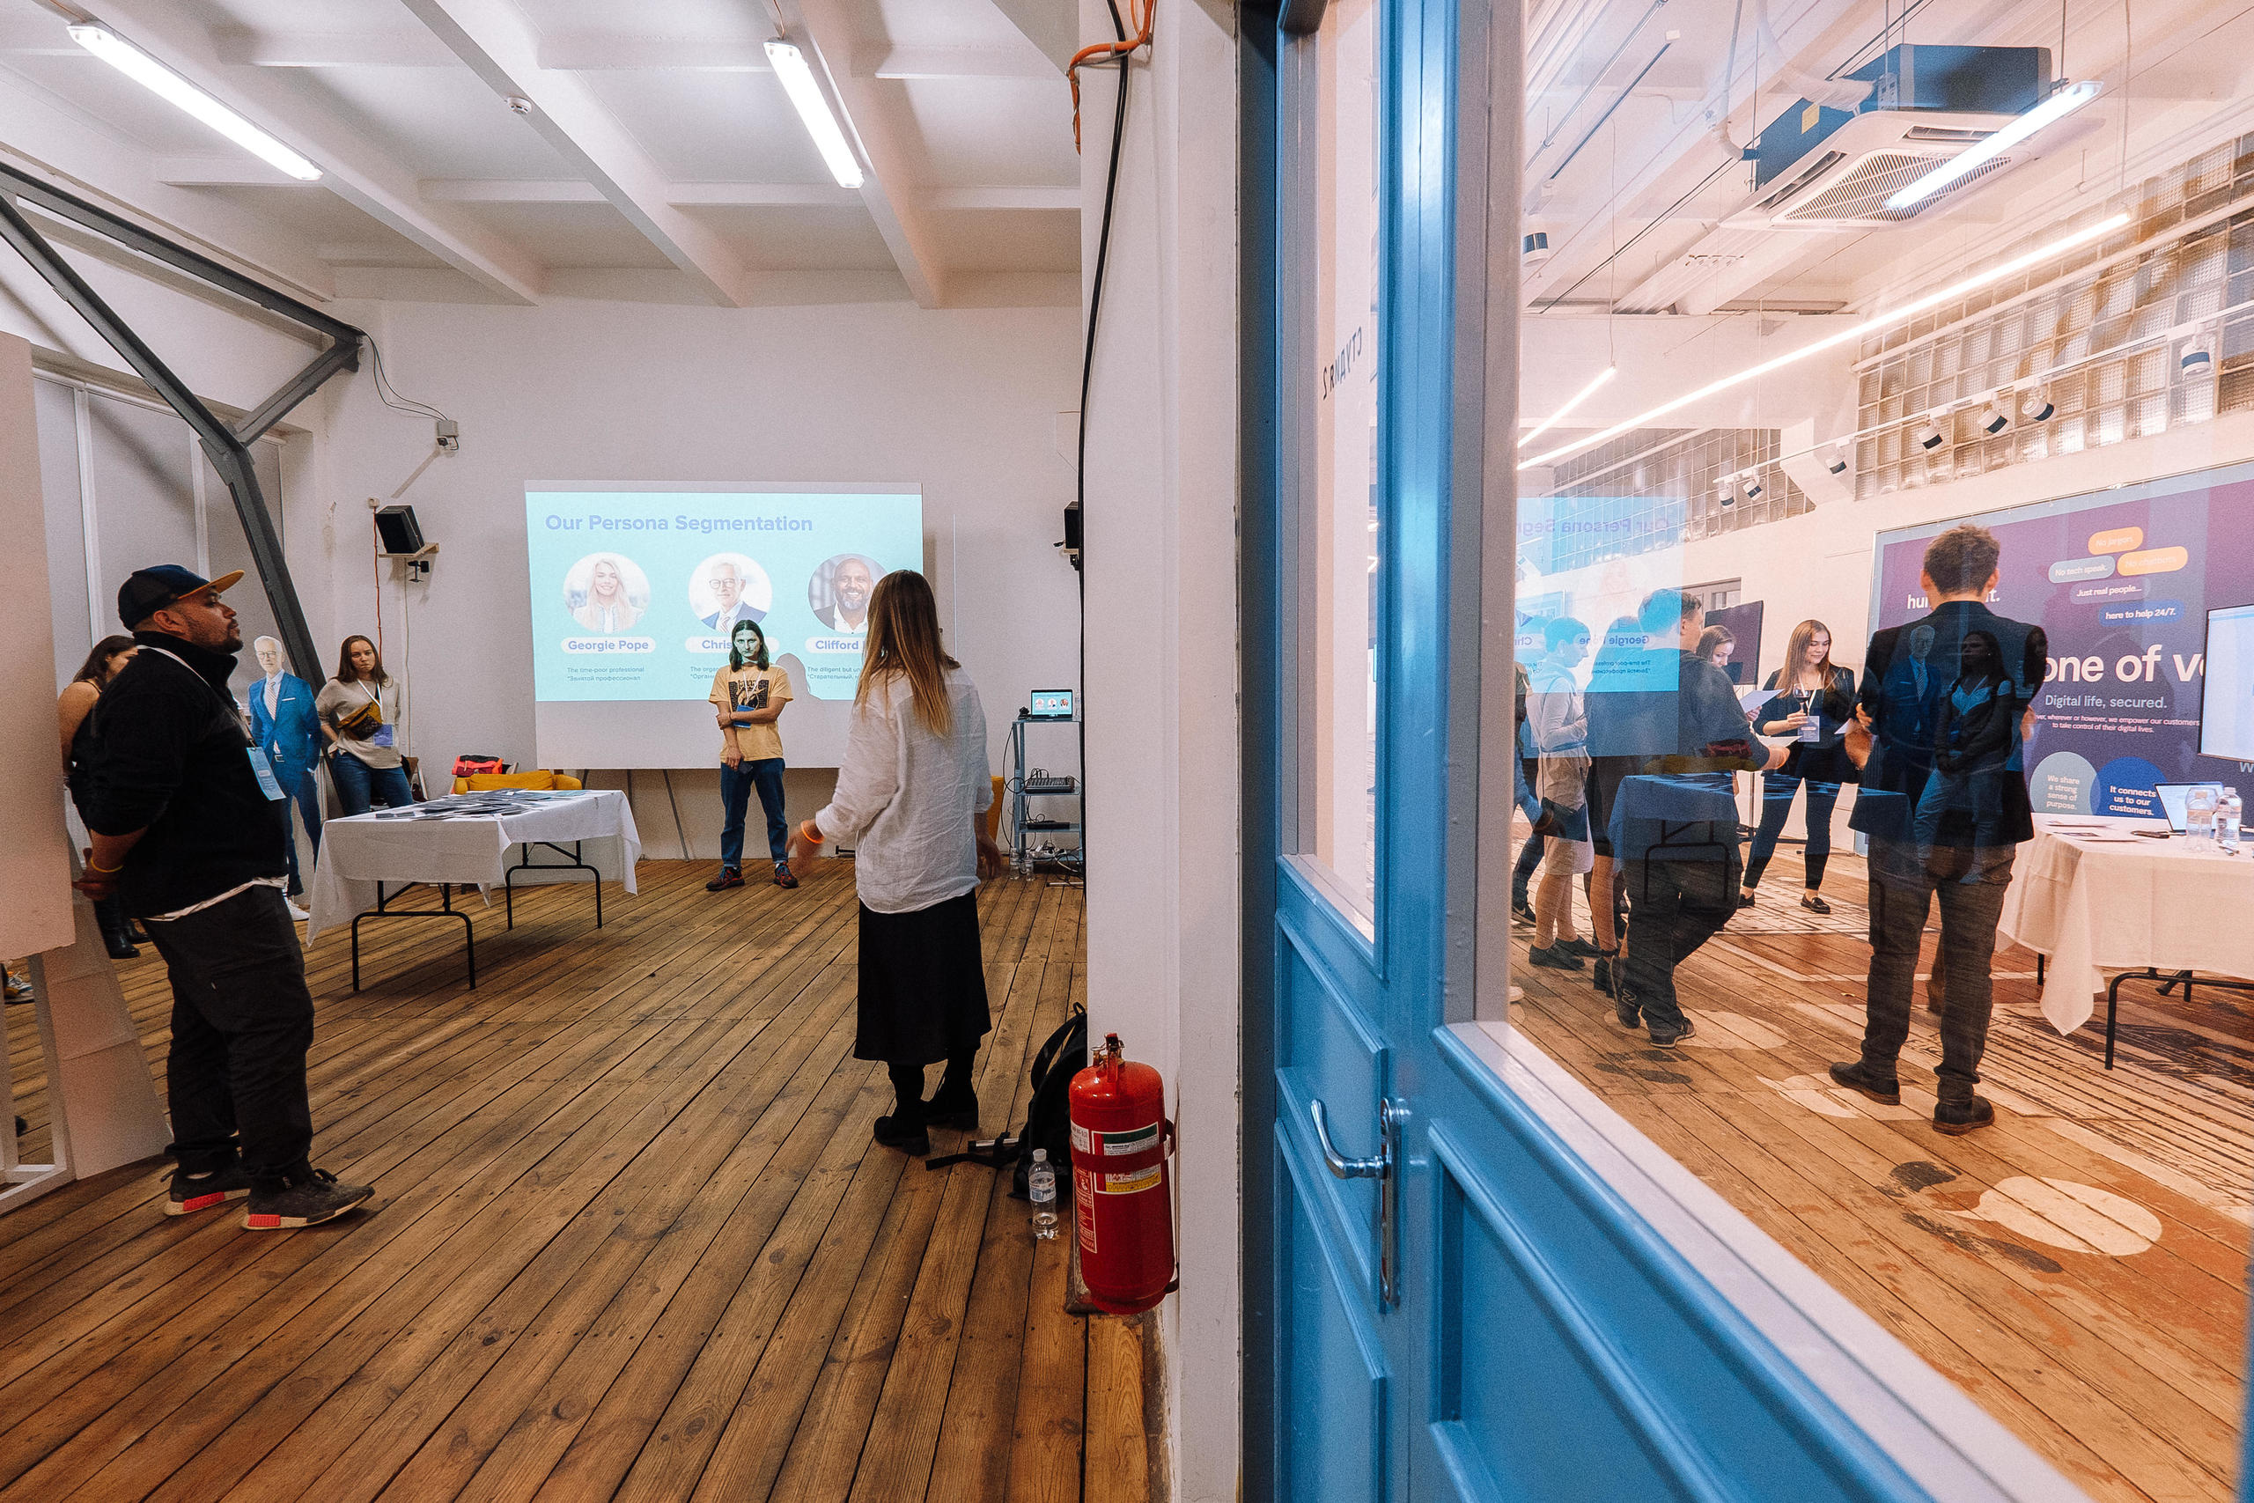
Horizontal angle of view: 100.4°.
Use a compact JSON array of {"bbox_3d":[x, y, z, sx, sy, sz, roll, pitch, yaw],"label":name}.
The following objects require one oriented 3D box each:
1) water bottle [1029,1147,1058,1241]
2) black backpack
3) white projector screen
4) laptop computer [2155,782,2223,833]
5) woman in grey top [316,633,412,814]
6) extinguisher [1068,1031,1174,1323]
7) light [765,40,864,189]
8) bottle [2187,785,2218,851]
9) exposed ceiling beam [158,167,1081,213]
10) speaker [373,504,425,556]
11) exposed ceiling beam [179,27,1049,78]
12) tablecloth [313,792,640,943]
[{"bbox_3d":[-0.214,1.123,2.392,0.066,0.224,0.066,-3,4,-1],"label":"water bottle"},{"bbox_3d":[-0.196,0.924,2.557,0.260,0.460,0.300,1,4,14],"label":"black backpack"},{"bbox_3d":[-2.986,-0.928,7.018,2.922,2.126,0.050,0,4,-1],"label":"white projector screen"},{"bbox_3d":[4.201,0.221,3.554,0.310,0.190,0.270,-1,4,-5],"label":"laptop computer"},{"bbox_3d":[-4.574,0.129,5.640,0.330,1.670,0.480,3,5,40],"label":"woman in grey top"},{"bbox_3d":[-0.013,0.702,1.558,0.150,0.440,0.150,-4,4,0],"label":"extinguisher"},{"bbox_3d":[-1.513,-3.117,4.665,0.130,0.085,1.180,0,4,-1],"label":"light"},{"bbox_3d":[3.708,0.230,3.229,0.066,0.220,0.066,0,4,0],"label":"bottle"},{"bbox_3d":[-3.011,-3.474,5.893,5.632,0.140,0.090,0,4,-1],"label":"exposed ceiling beam"},{"bbox_3d":[-5.388,-1.645,6.973,0.190,0.300,0.180,-1,33,-13],"label":"speaker"},{"bbox_3d":[-2.320,-3.372,4.566,4.103,0.140,0.090,0,4,-1],"label":"exposed ceiling beam"},{"bbox_3d":[-3.184,0.520,4.761,0.870,0.520,1.320,0,4,-3],"label":"tablecloth"}]

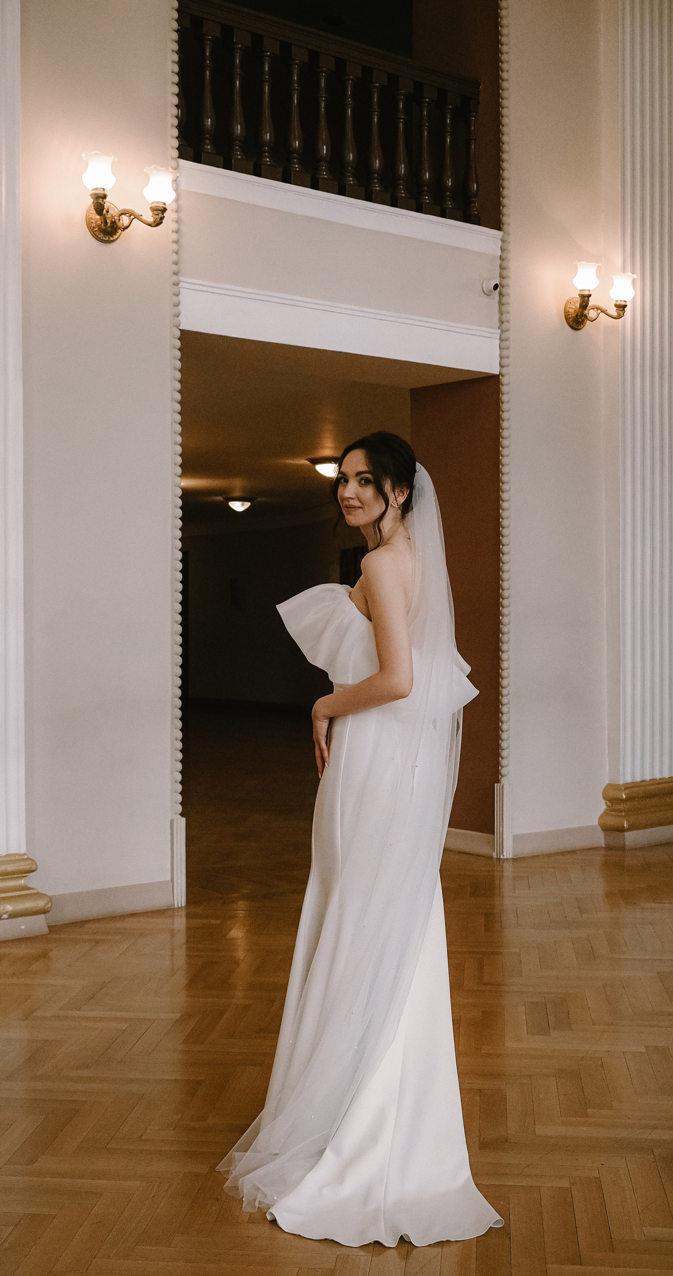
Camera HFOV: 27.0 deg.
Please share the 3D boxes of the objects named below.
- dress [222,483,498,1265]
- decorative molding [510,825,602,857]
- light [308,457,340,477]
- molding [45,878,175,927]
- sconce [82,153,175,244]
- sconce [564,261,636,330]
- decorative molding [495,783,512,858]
[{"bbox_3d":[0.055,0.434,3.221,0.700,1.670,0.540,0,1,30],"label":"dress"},{"bbox_3d":[1.239,1.130,7.793,0.680,0.128,0.030,-1,1,-37],"label":"decorative molding"},{"bbox_3d":[-0.070,-1.397,11.588,0.370,0.150,0.370,0,1,0],"label":"light"},{"bbox_3d":[-0.992,1.161,6.134,0.640,0.132,0.030,-1,1,-37],"label":"molding"},{"bbox_3d":[-0.924,-1.861,5.976,0.430,0.320,0.290,-1,1,-37],"label":"sconce"},{"bbox_3d":[1.432,-1.891,7.751,0.430,0.320,0.290,-1,1,-37],"label":"sconce"},{"bbox_3d":[0.906,0.993,7.594,0.066,0.410,0.070,-1,1,-37],"label":"decorative molding"}]

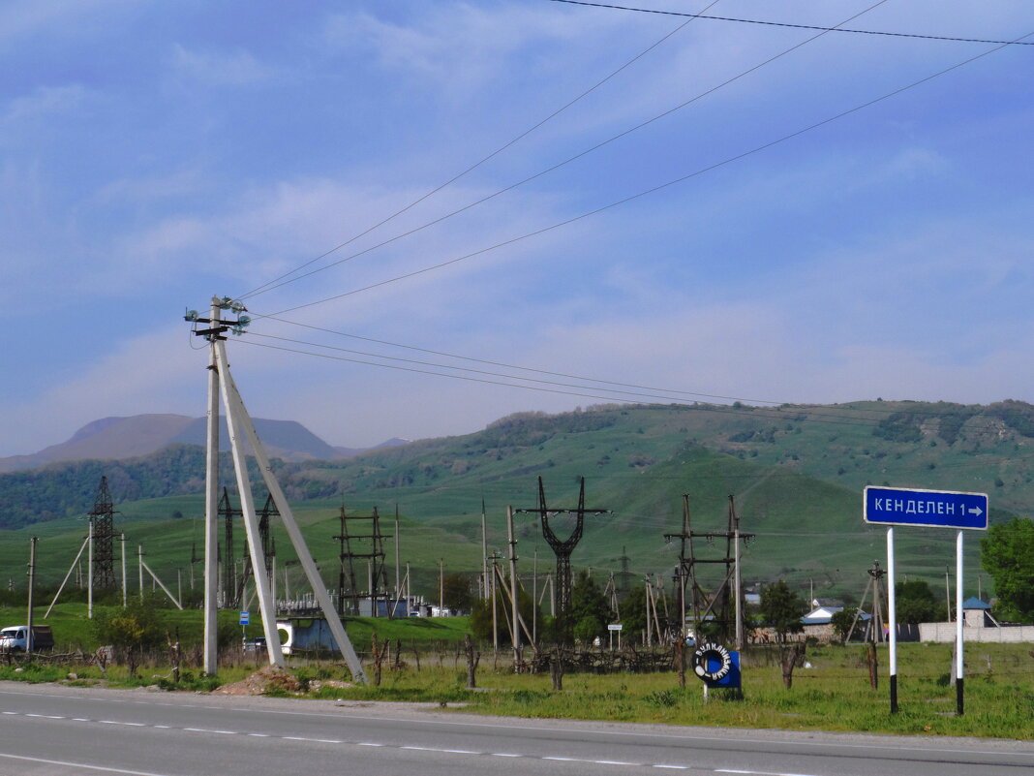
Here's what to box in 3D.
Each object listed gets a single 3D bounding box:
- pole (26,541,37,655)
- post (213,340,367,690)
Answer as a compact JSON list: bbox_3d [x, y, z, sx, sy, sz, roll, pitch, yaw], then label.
[{"bbox_3d":[-31.401,13.462,170.000,0.240,7.600,0.240,0,-5,0],"label":"pole"},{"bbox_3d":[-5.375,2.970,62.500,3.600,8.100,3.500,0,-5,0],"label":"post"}]

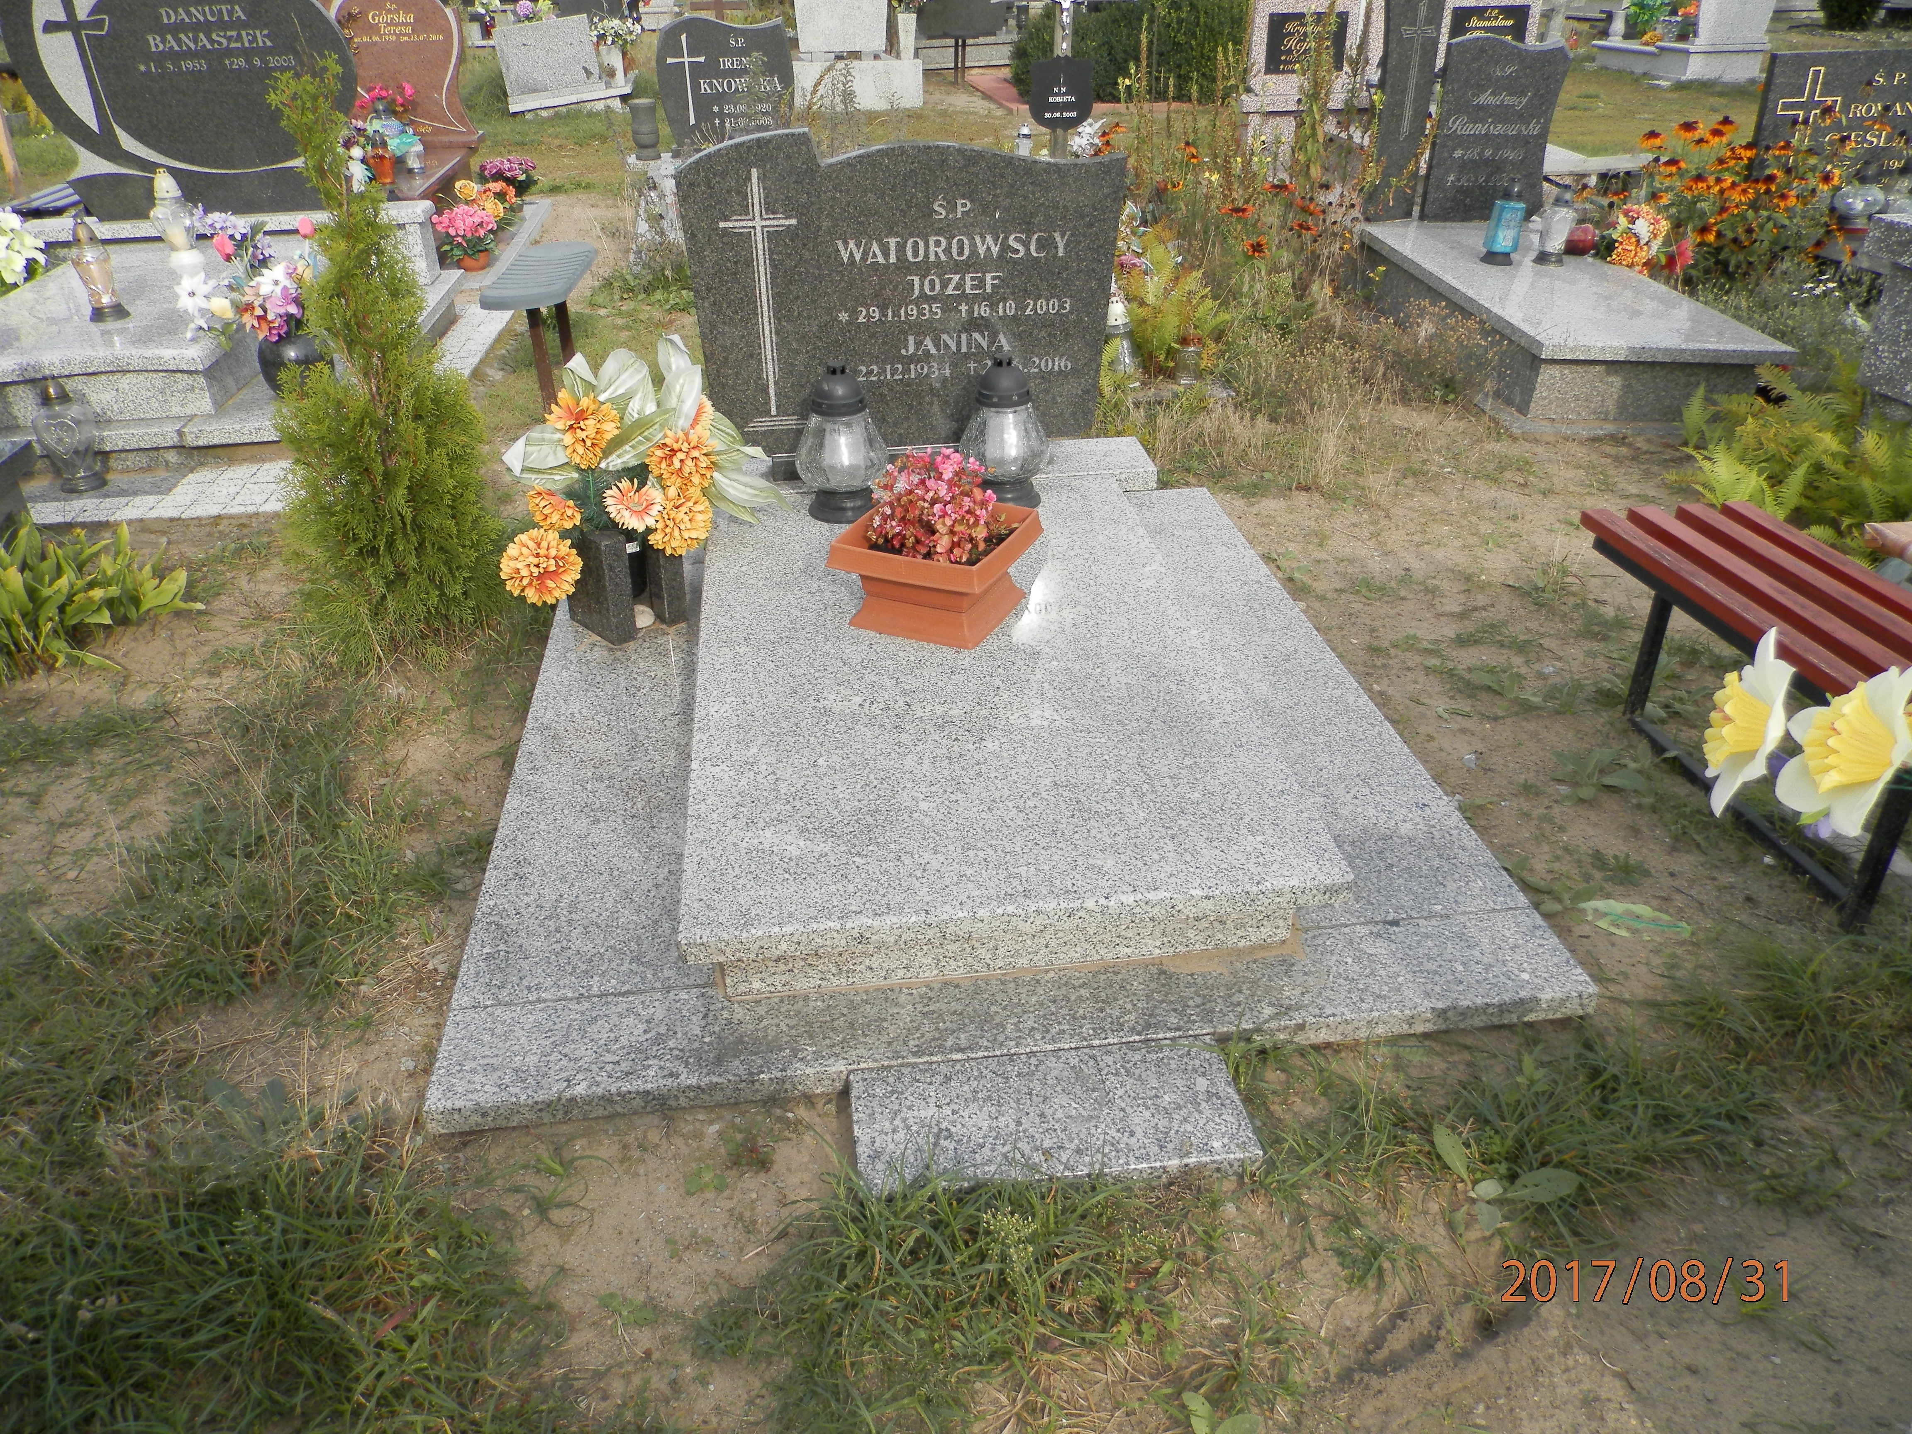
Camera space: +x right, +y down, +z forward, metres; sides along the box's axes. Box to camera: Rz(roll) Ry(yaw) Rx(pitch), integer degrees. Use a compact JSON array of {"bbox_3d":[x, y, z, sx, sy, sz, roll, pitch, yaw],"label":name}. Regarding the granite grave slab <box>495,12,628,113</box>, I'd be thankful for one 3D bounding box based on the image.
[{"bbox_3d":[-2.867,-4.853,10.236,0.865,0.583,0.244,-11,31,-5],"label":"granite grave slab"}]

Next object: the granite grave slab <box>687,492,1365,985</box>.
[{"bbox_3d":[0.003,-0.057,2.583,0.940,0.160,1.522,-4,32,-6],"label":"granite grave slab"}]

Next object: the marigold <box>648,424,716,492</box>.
[{"bbox_3d":[-0.561,-0.530,2.825,0.141,0.136,0.113,-7,31,-10],"label":"marigold"}]

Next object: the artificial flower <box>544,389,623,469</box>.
[{"bbox_3d":[-0.752,-0.577,2.787,0.157,0.152,0.125,-9,32,-13],"label":"artificial flower"}]

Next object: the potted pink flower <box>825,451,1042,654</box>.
[{"bbox_3d":[-0.035,-0.344,2.610,0.310,0.309,0.310,13,33,22],"label":"potted pink flower"}]

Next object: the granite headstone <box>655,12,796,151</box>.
[{"bbox_3d":[-1.150,-3.145,6.870,0.670,0.607,0.080,-4,31,-6],"label":"granite headstone"}]

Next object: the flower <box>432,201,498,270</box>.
[{"bbox_3d":[-2.162,-2.116,6.084,0.284,0.251,0.270,-4,31,-6],"label":"flower"}]

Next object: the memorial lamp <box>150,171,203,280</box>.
[{"bbox_3d":[-2.610,-1.647,4.616,0.155,0.326,0.120,-11,32,-16],"label":"memorial lamp"}]

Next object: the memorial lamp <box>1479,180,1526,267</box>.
[{"bbox_3d":[1.955,-1.765,4.928,0.122,0.270,0.122,-4,31,-6],"label":"memorial lamp"}]

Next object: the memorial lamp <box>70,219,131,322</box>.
[{"bbox_3d":[-2.698,-1.400,4.327,0.118,0.284,0.118,-4,31,-6],"label":"memorial lamp"}]

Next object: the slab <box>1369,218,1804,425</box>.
[{"bbox_3d":[2.077,-1.432,4.869,0.728,0.239,1.796,1,30,0],"label":"slab"}]

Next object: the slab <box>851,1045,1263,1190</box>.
[{"bbox_3d":[0.125,0.538,1.845,0.518,0.041,0.210,-4,31,-6],"label":"slab"}]

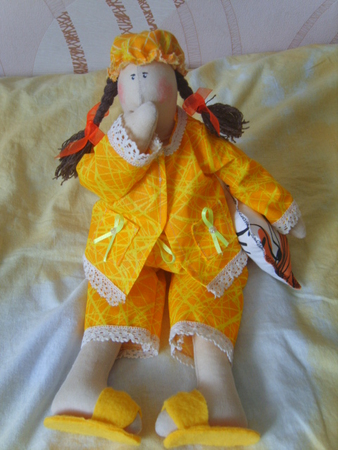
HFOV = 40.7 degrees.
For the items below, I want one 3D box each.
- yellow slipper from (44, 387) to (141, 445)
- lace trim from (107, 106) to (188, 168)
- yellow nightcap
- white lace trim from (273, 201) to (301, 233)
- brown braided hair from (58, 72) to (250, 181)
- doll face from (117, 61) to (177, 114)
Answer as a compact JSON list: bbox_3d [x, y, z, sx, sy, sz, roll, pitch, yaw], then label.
[{"bbox_3d":[-0.080,0.201,0.475,0.096,0.045,0.046,2,60,15],"label":"yellow slipper"},{"bbox_3d":[-0.028,-0.111,0.570,0.094,0.060,0.065,-1,75,6],"label":"lace trim"},{"bbox_3d":[-0.029,-0.227,0.605,0.095,0.085,0.058,-5,83,14],"label":"yellow nightcap"},{"bbox_3d":[0.148,-0.009,0.575,0.034,0.025,0.018,-42,84,-4],"label":"white lace trim"},{"bbox_3d":[-0.025,-0.131,0.605,0.240,0.070,0.130,-1,78,6],"label":"brown braided hair"},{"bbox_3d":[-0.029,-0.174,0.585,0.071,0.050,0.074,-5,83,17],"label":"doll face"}]

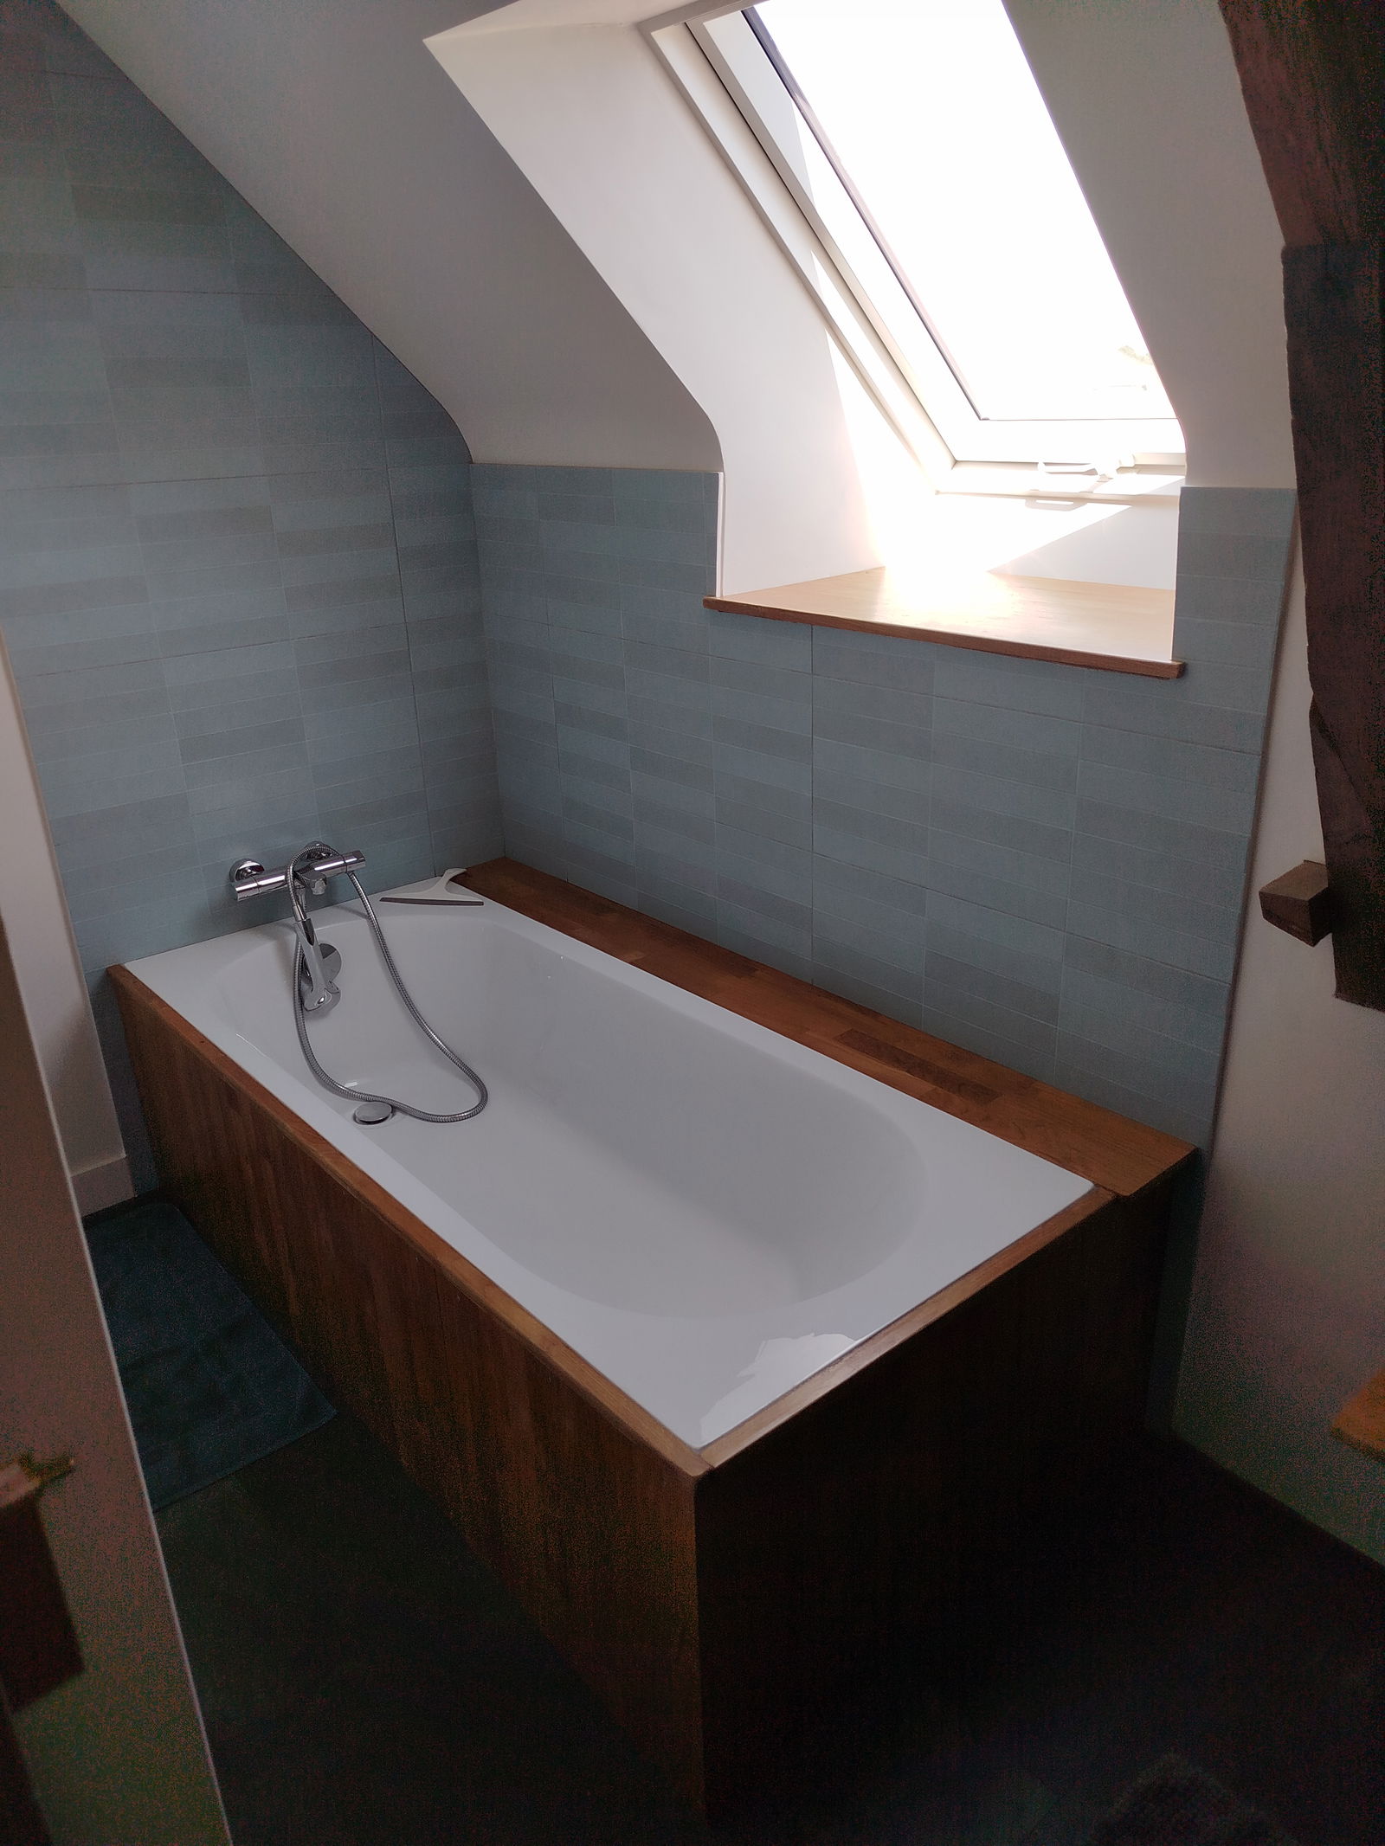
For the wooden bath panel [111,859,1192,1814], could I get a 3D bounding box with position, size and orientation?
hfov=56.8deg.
[{"bbox_3d":[-0.205,0.425,2.193,0.879,0.509,1.730,-19,27,-37],"label":"wooden bath panel"}]

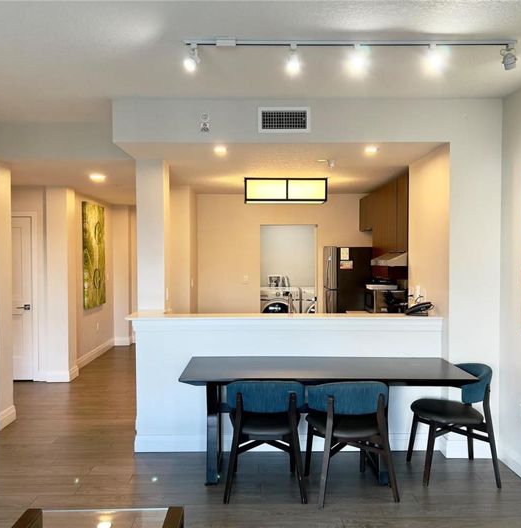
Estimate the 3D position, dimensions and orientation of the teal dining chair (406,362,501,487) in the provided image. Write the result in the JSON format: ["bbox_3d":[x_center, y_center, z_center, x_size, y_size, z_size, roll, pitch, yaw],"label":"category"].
[{"bbox_3d":[1.344,1.111,3.781,0.565,0.775,0.510,0,1,1],"label":"teal dining chair"}]

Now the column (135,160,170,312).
[{"bbox_3d":[-0.988,-0.256,4.865,0.246,1.355,0.318,0,1,-1],"label":"column"}]

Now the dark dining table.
[{"bbox_3d":[0.444,1.118,3.793,1.936,0.760,0.742,0,1,-1],"label":"dark dining table"}]

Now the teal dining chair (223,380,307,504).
[{"bbox_3d":[0.033,1.115,3.588,0.517,0.775,0.561,0,1,-1],"label":"teal dining chair"}]

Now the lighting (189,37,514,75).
[{"bbox_3d":[0.485,-1.122,2.866,1.811,0.180,0.130,0,1,-1],"label":"lighting"}]

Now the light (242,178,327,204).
[{"bbox_3d":[0.279,-0.824,5.965,0.901,0.273,0.380,0,1,-1],"label":"light"}]

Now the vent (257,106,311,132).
[{"bbox_3d":[0.180,-1.084,3.976,0.394,0.189,0.030,0,1,-1],"label":"vent"}]

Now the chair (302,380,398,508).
[{"bbox_3d":[0.581,1.116,3.564,0.510,0.775,0.560,0,1,-10],"label":"chair"}]

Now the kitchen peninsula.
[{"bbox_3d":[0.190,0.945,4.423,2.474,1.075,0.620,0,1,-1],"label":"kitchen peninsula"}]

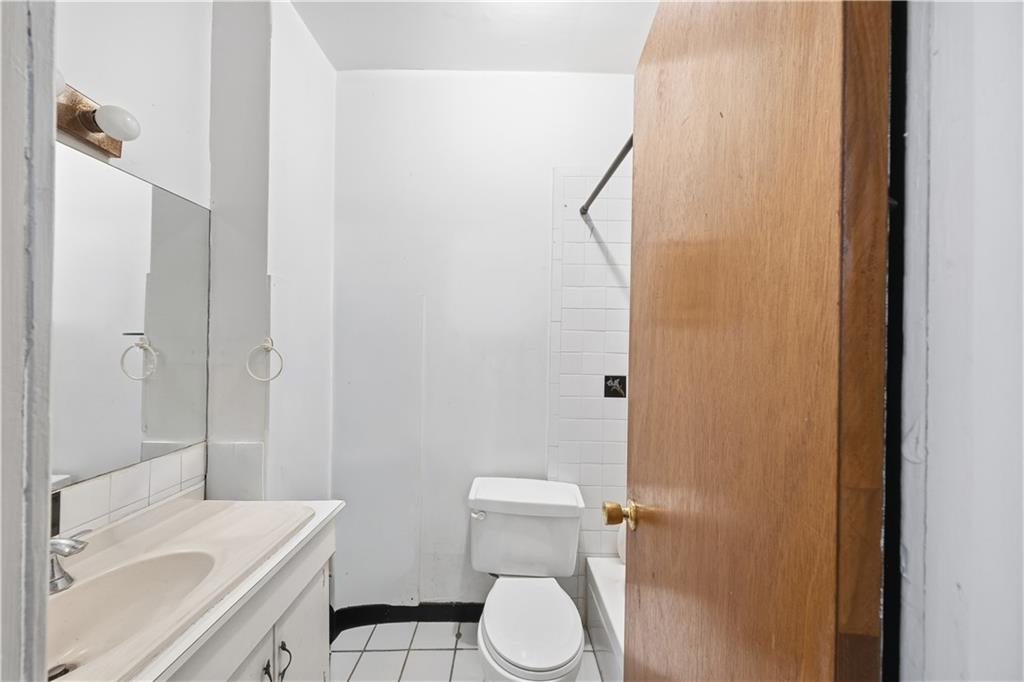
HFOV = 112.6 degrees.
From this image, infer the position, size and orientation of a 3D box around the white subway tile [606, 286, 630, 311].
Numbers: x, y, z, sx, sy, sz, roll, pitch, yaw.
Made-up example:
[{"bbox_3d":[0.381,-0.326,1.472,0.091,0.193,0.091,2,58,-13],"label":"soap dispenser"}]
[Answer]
[{"bbox_3d":[0.518,-0.214,1.691,0.108,0.108,0.010,1,-1,1],"label":"white subway tile"}]

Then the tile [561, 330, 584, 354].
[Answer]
[{"bbox_3d":[0.296,0.004,1.680,0.107,0.107,0.010,1,0,0],"label":"tile"}]

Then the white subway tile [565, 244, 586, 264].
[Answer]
[{"bbox_3d":[0.309,-0.432,1.696,0.108,0.108,0.010,1,0,0],"label":"white subway tile"}]

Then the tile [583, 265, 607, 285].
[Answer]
[{"bbox_3d":[0.413,-0.320,1.683,0.107,0.107,0.010,1,0,0],"label":"tile"}]

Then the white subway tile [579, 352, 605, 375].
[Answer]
[{"bbox_3d":[0.404,0.113,1.679,0.107,0.107,0.010,1,0,0],"label":"white subway tile"}]

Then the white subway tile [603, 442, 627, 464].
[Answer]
[{"bbox_3d":[0.505,0.554,1.689,0.108,0.108,0.010,1,0,-1],"label":"white subway tile"}]

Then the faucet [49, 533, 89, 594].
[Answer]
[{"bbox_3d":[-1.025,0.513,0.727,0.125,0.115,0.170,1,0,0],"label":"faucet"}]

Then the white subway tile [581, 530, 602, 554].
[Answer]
[{"bbox_3d":[0.396,1.001,1.698,0.108,0.108,0.010,1,0,0],"label":"white subway tile"}]

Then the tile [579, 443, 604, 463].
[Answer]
[{"bbox_3d":[0.391,0.546,1.683,0.108,0.108,0.010,1,-1,1],"label":"tile"}]

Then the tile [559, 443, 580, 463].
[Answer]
[{"bbox_3d":[0.285,0.552,1.687,0.108,0.108,0.010,1,0,-1],"label":"tile"}]

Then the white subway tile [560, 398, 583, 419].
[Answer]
[{"bbox_3d":[0.287,0.326,1.687,0.108,0.108,0.010,1,-1,1],"label":"white subway tile"}]

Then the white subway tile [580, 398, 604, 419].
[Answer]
[{"bbox_3d":[0.399,0.330,1.677,0.107,0.107,0.010,1,0,0],"label":"white subway tile"}]

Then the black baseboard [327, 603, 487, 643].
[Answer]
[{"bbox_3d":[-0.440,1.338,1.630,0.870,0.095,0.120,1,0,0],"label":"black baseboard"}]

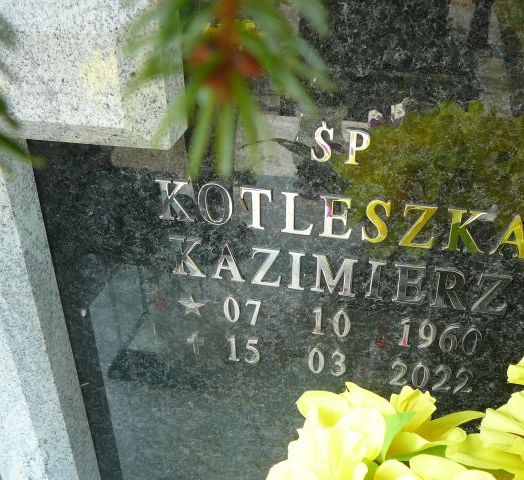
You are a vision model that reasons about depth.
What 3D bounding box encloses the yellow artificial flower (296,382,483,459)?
[{"bbox_3d":[0.092,0.133,0.465,0.125,0.065,0.085,4,30,8],"label":"yellow artificial flower"}]

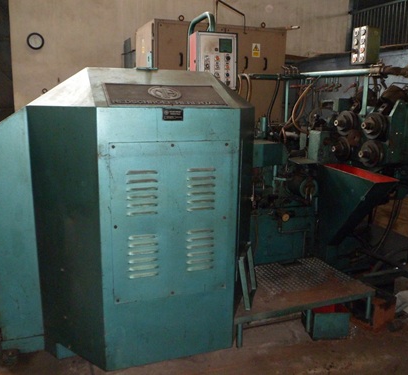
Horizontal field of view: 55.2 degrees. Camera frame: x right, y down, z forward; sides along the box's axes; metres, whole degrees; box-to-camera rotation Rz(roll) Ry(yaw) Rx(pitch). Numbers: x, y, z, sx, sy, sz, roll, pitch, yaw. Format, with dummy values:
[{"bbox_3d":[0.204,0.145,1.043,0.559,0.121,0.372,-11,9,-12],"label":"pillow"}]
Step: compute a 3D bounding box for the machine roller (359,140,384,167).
[{"bbox_3d":[1.254,-0.256,2.985,0.172,0.193,0.193,-3,11,-18],"label":"machine roller"}]

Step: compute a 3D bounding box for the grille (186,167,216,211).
[{"bbox_3d":[-0.012,0.016,2.209,0.168,0.248,0.020,-3,11,-18],"label":"grille"}]

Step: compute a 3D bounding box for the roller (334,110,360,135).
[{"bbox_3d":[1.157,-0.532,3.231,0.176,0.190,0.190,-3,11,-18],"label":"roller"}]

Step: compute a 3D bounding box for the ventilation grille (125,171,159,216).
[{"bbox_3d":[-0.329,0.033,2.108,0.162,0.244,0.020,-3,11,-18],"label":"ventilation grille"}]

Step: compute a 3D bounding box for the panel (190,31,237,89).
[{"bbox_3d":[0.077,-0.992,3.106,0.335,0.424,0.179,-3,11,-18],"label":"panel"}]

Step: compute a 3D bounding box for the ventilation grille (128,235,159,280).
[{"bbox_3d":[-0.334,0.390,2.175,0.164,0.245,0.020,-3,11,-18],"label":"ventilation grille"}]

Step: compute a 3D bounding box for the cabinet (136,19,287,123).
[{"bbox_3d":[0.088,-1.227,4.323,1.440,1.006,0.660,-3,11,-17],"label":"cabinet"}]

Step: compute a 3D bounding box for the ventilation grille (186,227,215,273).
[{"bbox_3d":[-0.018,0.370,2.275,0.164,0.250,0.020,-3,11,-18],"label":"ventilation grille"}]

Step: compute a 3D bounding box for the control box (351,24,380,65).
[{"bbox_3d":[1.224,-1.063,2.941,0.130,0.261,0.141,-4,12,-23],"label":"control box"}]

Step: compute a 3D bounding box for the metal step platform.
[{"bbox_3d":[0.596,0.821,2.990,1.119,0.205,0.741,-3,11,-19],"label":"metal step platform"}]

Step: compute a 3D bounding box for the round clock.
[{"bbox_3d":[-2.954,-2.561,6.850,0.290,0.290,0.045,-2,11,-14],"label":"round clock"}]

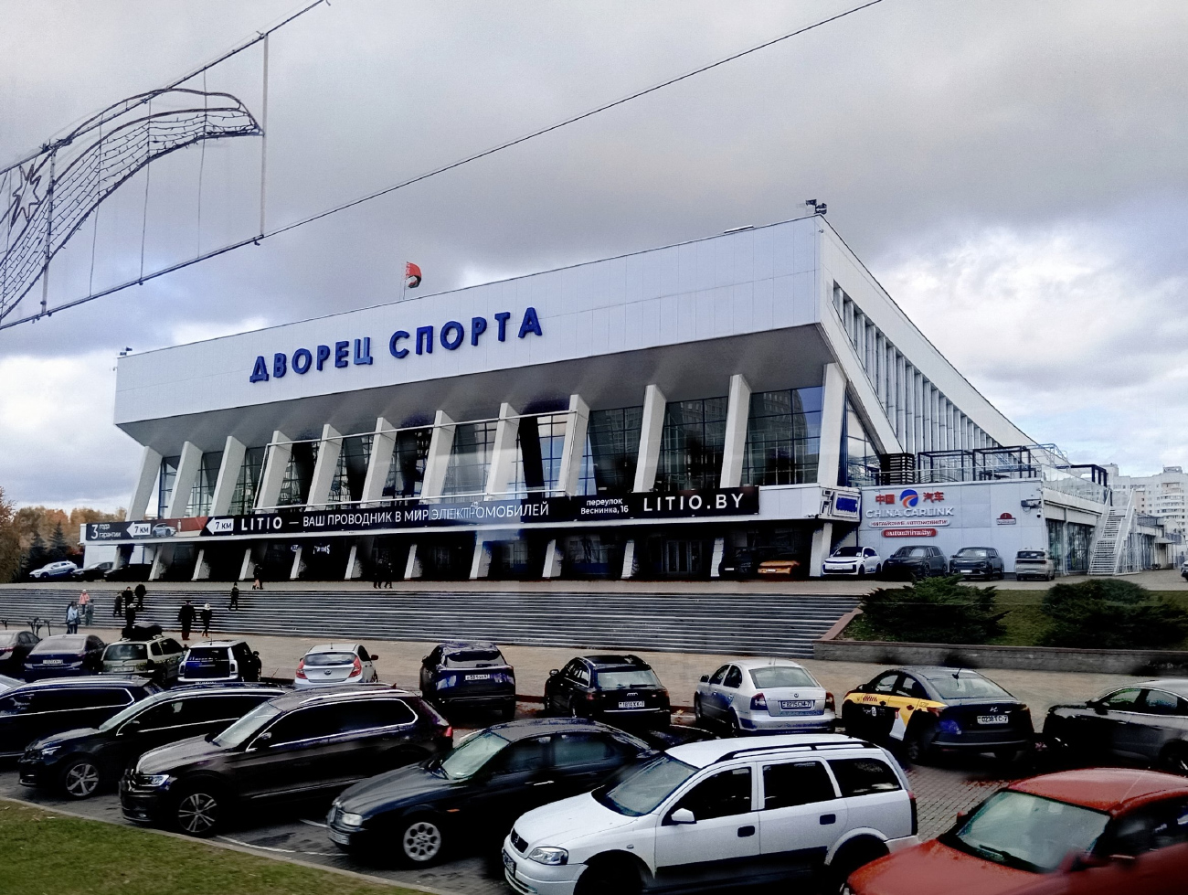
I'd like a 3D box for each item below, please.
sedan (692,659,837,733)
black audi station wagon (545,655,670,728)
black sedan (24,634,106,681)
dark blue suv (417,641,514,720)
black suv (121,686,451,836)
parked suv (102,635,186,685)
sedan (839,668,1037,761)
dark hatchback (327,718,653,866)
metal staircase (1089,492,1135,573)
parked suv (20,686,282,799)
[{"bbox_3d":[3.317,5.078,19.596,1.770,1.460,4.570,0,-7,-9],"label":"sedan"},{"bbox_3d":[0.164,5.325,21.186,1.870,1.460,4.750,1,-7,-14],"label":"black audi station wagon"},{"bbox_3d":[-16.821,6.819,31.083,1.750,1.470,4.520,1,-7,-15],"label":"black sedan"},{"bbox_3d":[-3.156,5.552,23.395,1.865,1.660,4.550,1,-7,-15],"label":"dark blue suv"},{"bbox_3d":[-4.260,4.352,13.766,4.470,1.670,1.840,3,-8,-28],"label":"black suv"},{"bbox_3d":[-13.794,6.604,29.855,1.700,1.500,4.320,0,-7,-9],"label":"parked suv"},{"bbox_3d":[6.003,4.765,17.469,1.740,1.470,4.430,0,-7,-9],"label":"sedan"},{"bbox_3d":[-1.053,4.241,12.224,4.440,1.410,1.745,2,-8,-20],"label":"dark hatchback"},{"bbox_3d":[33.934,5.501,63.513,1.450,5.700,9.000,-6,-9,35],"label":"metal staircase"},{"bbox_3d":[-6.827,4.687,15.842,4.450,1.600,1.840,3,-8,-25],"label":"parked suv"}]

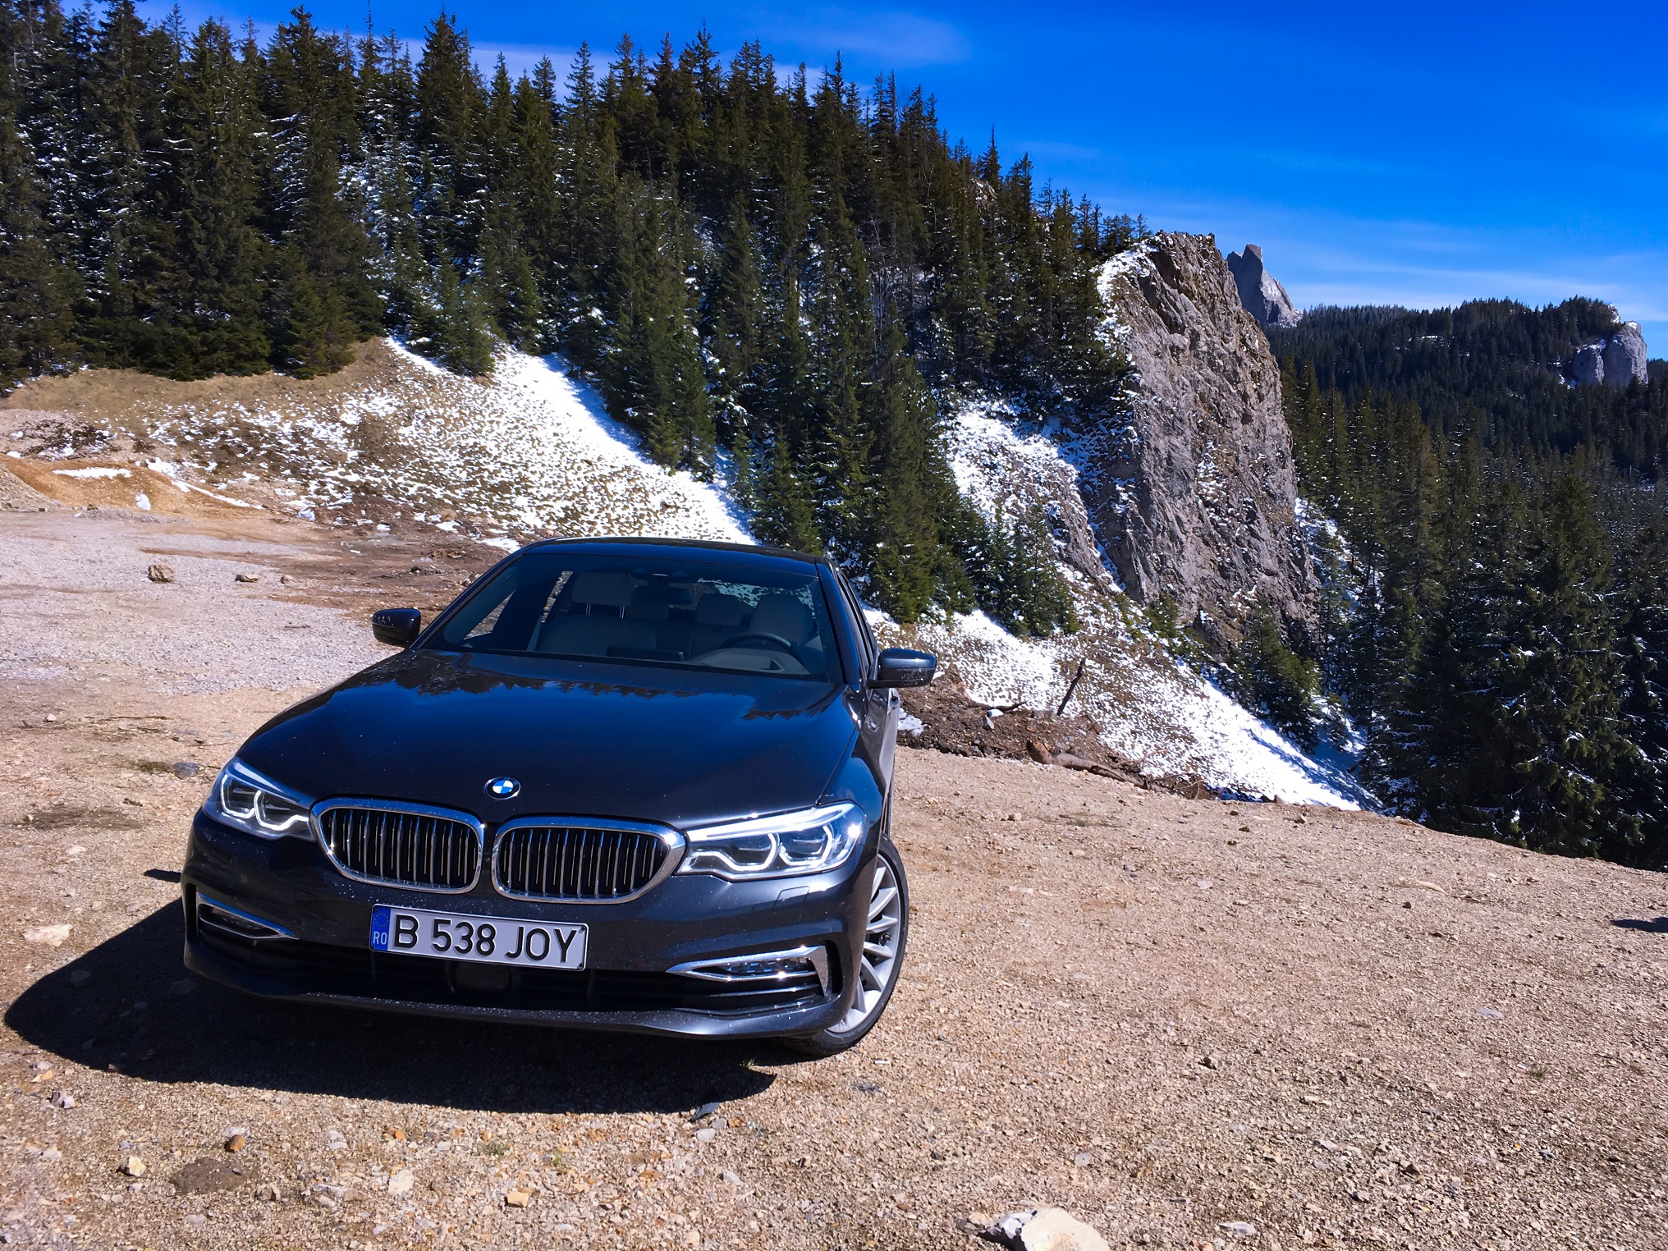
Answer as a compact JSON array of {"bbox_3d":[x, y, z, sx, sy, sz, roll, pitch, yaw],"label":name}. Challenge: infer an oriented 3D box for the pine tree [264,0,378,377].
[{"bbox_3d":[-21.150,-17.830,57.500,4.600,14.500,4.600,0,4,0],"label":"pine tree"}]

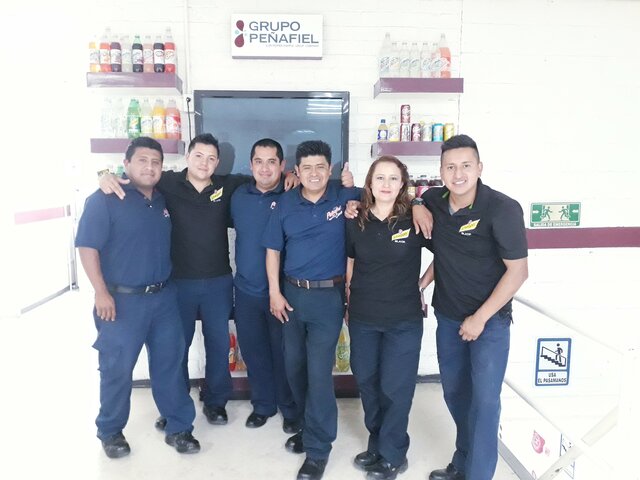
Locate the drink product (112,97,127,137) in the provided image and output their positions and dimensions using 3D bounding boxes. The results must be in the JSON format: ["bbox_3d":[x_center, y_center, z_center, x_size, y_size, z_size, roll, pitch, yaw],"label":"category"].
[{"bbox_3d":[-1.315,-0.798,3.275,0.086,0.268,0.086,0,6,-3],"label":"drink product"}]

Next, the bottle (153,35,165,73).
[{"bbox_3d":[-1.051,-1.198,3.245,0.068,0.236,0.068,0,7,-3],"label":"bottle"}]

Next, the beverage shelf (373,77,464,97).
[{"bbox_3d":[0.663,-1.018,3.387,0.556,0.092,0.235,0,6,-4],"label":"beverage shelf"}]

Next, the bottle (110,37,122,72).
[{"bbox_3d":[-1.317,-1.196,3.230,0.071,0.238,0.071,0,6,-3],"label":"bottle"}]

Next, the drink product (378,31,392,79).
[{"bbox_3d":[0.444,-1.219,3.335,0.080,0.295,0.080,0,7,-3],"label":"drink product"}]

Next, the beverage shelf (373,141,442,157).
[{"bbox_3d":[0.655,-0.616,3.435,0.552,0.090,0.233,0,7,-3],"label":"beverage shelf"}]

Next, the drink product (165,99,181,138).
[{"bbox_3d":[-0.965,-0.787,3.260,0.086,0.267,0.086,0,7,-3],"label":"drink product"}]

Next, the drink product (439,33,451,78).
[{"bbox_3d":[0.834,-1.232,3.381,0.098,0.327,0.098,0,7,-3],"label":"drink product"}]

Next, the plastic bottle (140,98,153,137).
[{"bbox_3d":[-1.129,-0.785,3.252,0.084,0.266,0.084,0,7,-3],"label":"plastic bottle"}]

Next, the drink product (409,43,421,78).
[{"bbox_3d":[0.628,-1.178,3.296,0.070,0.235,0.070,0,6,-4],"label":"drink product"}]

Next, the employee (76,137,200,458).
[{"bbox_3d":[-0.977,0.332,2.674,0.600,1.739,0.400,-3,7,-25],"label":"employee"}]

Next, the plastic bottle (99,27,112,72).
[{"bbox_3d":[-1.360,-1.186,3.172,0.075,0.270,0.075,0,6,-4],"label":"plastic bottle"}]

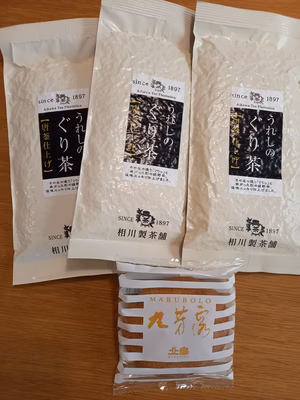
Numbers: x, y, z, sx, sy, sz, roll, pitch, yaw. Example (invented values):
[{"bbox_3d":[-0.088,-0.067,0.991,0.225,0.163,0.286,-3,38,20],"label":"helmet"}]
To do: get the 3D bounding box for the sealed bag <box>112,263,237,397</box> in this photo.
[{"bbox_3d":[0.020,0.099,0.227,0.092,0.021,0.104,2,87,-2],"label":"sealed bag"}]

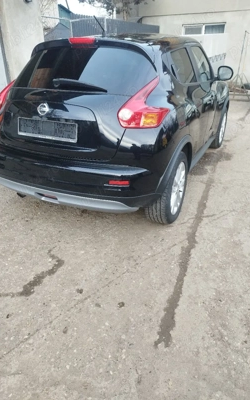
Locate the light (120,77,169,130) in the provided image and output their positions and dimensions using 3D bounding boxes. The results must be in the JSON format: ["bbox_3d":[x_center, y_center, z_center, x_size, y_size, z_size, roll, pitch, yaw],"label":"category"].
[{"bbox_3d":[0.152,-0.647,1.861,0.300,0.320,0.310,13,30,23],"label":"light"}]

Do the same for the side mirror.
[{"bbox_3d":[1.210,-1.528,3.319,0.230,0.180,0.130,13,30,23],"label":"side mirror"}]

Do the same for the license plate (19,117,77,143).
[{"bbox_3d":[-0.564,-0.508,2.015,0.530,0.130,0.025,13,20,23],"label":"license plate"}]

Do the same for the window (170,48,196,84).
[{"bbox_3d":[0.528,-1.199,2.498,0.050,0.320,0.740,-4,22,30],"label":"window"}]

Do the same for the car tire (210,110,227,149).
[{"bbox_3d":[1.506,-1.156,4.530,0.220,0.665,0.665,13,30,23],"label":"car tire"}]

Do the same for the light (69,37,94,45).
[{"bbox_3d":[-0.325,-1.216,2.119,0.270,0.055,0.060,13,30,23],"label":"light"}]

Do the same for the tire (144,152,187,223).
[{"bbox_3d":[0.402,-0.128,2.499,0.220,0.665,0.665,13,30,23],"label":"tire"}]

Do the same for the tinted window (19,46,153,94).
[{"bbox_3d":[-0.406,-0.981,2.132,1.200,0.120,0.450,13,70,23],"label":"tinted window"}]

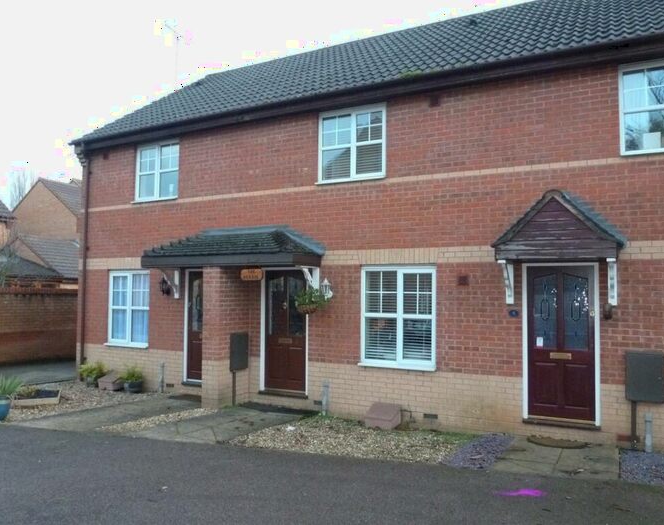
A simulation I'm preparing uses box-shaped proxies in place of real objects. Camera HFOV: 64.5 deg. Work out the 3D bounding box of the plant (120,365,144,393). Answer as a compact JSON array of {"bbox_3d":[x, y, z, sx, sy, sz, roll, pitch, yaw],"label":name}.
[{"bbox_3d":[-3.749,2.191,9.930,0.390,0.480,0.380,-1,-4,27],"label":"plant"}]

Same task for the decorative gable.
[{"bbox_3d":[2.721,-0.416,6.374,1.410,0.805,0.630,-1,-4,27],"label":"decorative gable"}]

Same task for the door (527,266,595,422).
[{"bbox_3d":[3.010,1.055,6.901,0.800,1.990,0.080,-1,-4,27],"label":"door"}]

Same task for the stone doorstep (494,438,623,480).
[{"bbox_3d":[2.669,2.312,6.167,1.230,0.080,1.300,-1,-4,27],"label":"stone doorstep"}]

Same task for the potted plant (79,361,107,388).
[{"bbox_3d":[-4.589,2.150,10.075,0.470,0.500,0.450,-1,-4,27],"label":"potted plant"}]

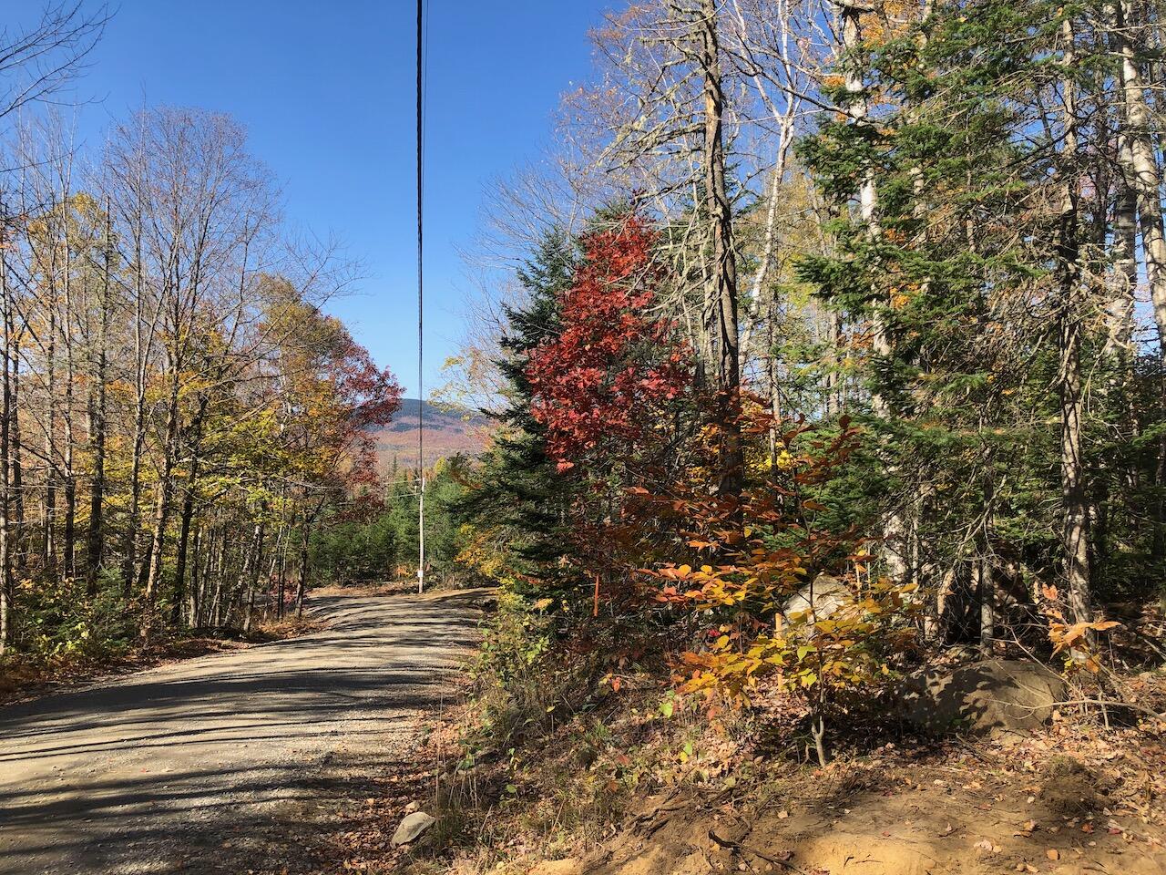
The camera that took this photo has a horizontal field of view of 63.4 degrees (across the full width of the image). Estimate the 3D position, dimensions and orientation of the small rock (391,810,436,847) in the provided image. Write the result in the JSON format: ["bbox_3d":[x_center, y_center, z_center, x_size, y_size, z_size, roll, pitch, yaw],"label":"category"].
[{"bbox_3d":[-0.954,2.192,5.300,0.243,0.159,0.175,2,-3,-35],"label":"small rock"}]

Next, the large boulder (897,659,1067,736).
[{"bbox_3d":[2.456,1.605,5.850,0.942,0.415,0.640,0,-2,0],"label":"large boulder"}]

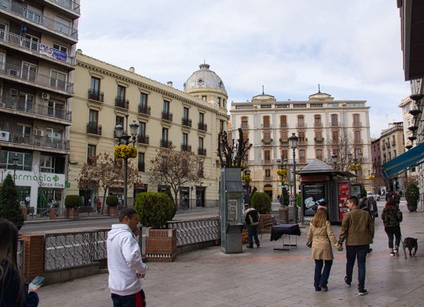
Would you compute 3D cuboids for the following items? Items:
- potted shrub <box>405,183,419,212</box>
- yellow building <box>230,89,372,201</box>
[{"bbox_3d":[15.898,3.506,27.500,1.120,2.380,1.120,1,-8,0],"label":"potted shrub"},{"bbox_3d":[19.047,-0.867,78.431,28.650,23.260,14.000,0,-8,7],"label":"yellow building"}]

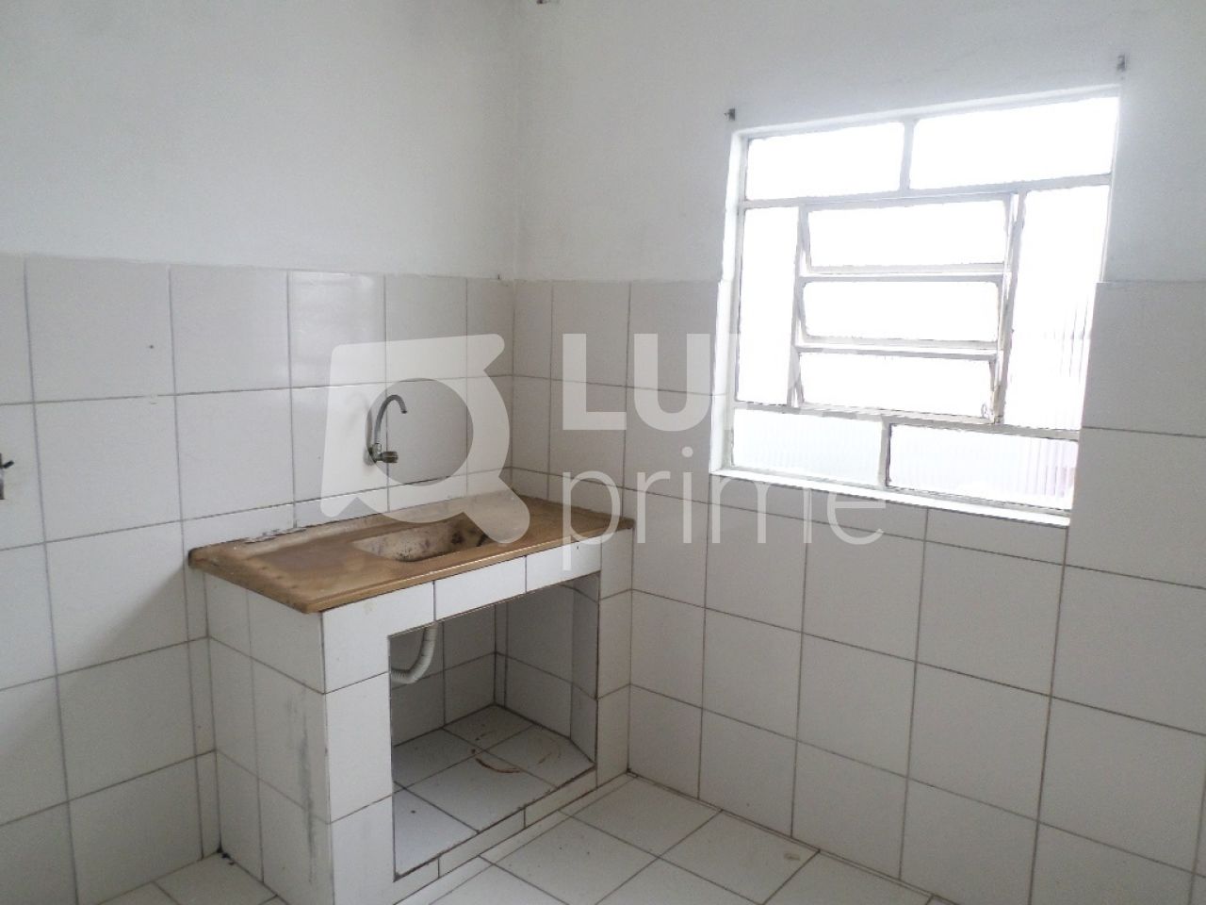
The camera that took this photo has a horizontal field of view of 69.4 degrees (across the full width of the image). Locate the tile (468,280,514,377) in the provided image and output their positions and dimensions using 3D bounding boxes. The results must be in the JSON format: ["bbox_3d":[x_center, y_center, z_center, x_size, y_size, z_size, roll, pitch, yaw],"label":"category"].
[{"bbox_3d":[-0.395,-0.428,3.034,0.010,0.330,0.207,10,12,41],"label":"tile"}]

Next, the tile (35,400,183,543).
[{"bbox_3d":[-1.184,0.032,2.098,0.010,0.328,0.328,8,11,39],"label":"tile"}]

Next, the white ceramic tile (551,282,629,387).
[{"bbox_3d":[-0.045,-0.400,2.906,0.326,0.330,0.010,8,12,37],"label":"white ceramic tile"}]

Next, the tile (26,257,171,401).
[{"bbox_3d":[-1.194,-0.291,2.078,0.010,0.319,0.306,10,13,41],"label":"tile"}]

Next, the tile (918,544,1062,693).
[{"bbox_3d":[0.942,0.399,2.128,0.328,0.328,0.010,8,11,39],"label":"tile"}]

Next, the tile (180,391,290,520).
[{"bbox_3d":[-0.982,-0.001,2.343,0.010,0.328,0.328,8,11,39],"label":"tile"}]

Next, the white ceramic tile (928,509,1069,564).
[{"bbox_3d":[0.947,0.196,2.096,0.328,0.087,0.010,8,11,39],"label":"white ceramic tile"}]

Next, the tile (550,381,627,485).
[{"bbox_3d":[-0.052,-0.069,2.961,0.326,0.335,0.010,8,12,37],"label":"tile"}]

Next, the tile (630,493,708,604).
[{"bbox_3d":[0.201,0.303,2.818,0.326,0.336,0.010,8,12,37],"label":"tile"}]

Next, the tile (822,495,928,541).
[{"bbox_3d":[0.728,0.166,2.390,0.326,0.090,0.010,8,12,37],"label":"tile"}]

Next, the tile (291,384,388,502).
[{"bbox_3d":[-0.782,-0.036,2.611,0.010,0.325,0.323,8,11,39],"label":"tile"}]

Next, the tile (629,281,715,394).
[{"bbox_3d":[0.210,-0.355,2.657,0.323,0.326,0.010,8,11,39],"label":"tile"}]

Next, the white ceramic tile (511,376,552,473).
[{"bbox_3d":[-0.253,-0.096,3.078,0.205,0.325,0.010,8,11,39],"label":"white ceramic tile"}]

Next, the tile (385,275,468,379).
[{"bbox_3d":[-0.573,-0.400,2.839,0.010,0.330,0.319,10,12,41],"label":"tile"}]

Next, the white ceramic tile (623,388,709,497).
[{"bbox_3d":[0.204,-0.030,2.707,0.323,0.325,0.010,8,11,39],"label":"white ceramic tile"}]

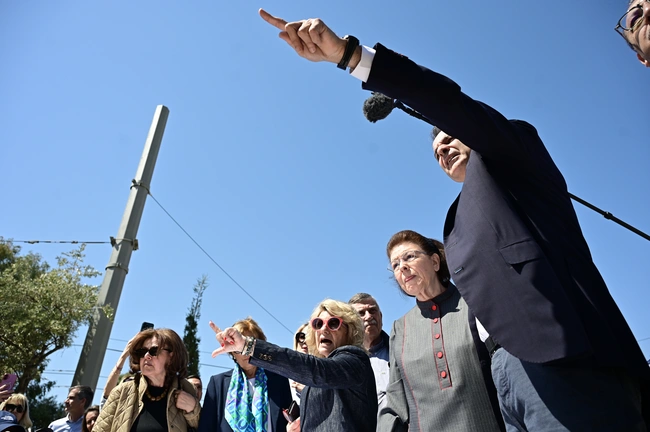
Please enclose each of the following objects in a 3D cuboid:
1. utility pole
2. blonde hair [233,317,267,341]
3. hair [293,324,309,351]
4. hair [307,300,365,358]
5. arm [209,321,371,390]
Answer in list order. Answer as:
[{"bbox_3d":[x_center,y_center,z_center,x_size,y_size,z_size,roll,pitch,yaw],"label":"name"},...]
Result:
[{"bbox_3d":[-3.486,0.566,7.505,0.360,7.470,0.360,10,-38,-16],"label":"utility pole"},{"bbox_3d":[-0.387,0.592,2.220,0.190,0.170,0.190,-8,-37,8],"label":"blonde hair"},{"bbox_3d":[-0.138,0.750,2.650,0.180,0.220,0.200,-18,-39,20],"label":"hair"},{"bbox_3d":[0.047,0.498,1.950,0.250,0.260,0.240,-18,-39,20],"label":"hair"},{"bbox_3d":[-0.142,0.574,1.780,0.650,0.210,0.160,13,-39,-20],"label":"arm"}]

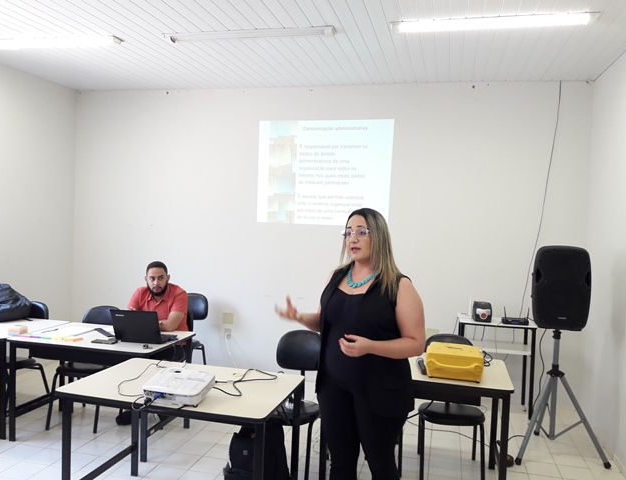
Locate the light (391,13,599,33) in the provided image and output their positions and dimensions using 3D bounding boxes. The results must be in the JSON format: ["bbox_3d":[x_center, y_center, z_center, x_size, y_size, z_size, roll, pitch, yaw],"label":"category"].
[{"bbox_3d":[1.119,-1.350,3.270,1.235,0.055,0.100,2,3,15],"label":"light"}]

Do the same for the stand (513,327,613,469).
[{"bbox_3d":[1.760,1.093,3.755,0.650,0.930,0.630,2,3,15],"label":"stand"}]

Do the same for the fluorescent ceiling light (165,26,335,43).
[{"bbox_3d":[-0.457,-1.417,3.620,1.245,0.055,0.100,2,3,15],"label":"fluorescent ceiling light"}]

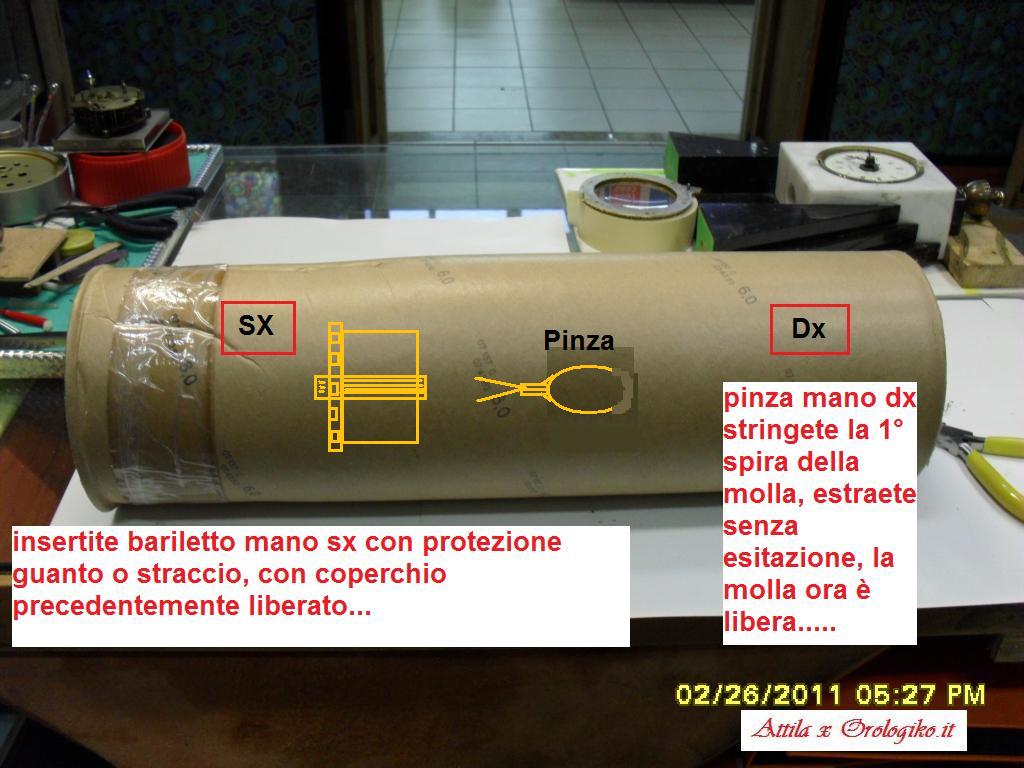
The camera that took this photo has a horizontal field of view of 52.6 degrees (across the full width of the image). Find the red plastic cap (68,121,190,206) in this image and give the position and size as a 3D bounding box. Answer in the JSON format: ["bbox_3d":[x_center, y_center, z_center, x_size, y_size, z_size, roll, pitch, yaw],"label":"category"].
[{"bbox_3d":[-0.371,-0.214,1.009,0.110,0.049,0.110,0,32,-3],"label":"red plastic cap"}]

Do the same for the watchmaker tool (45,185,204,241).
[{"bbox_3d":[-0.363,-0.159,0.972,0.140,0.020,0.100,-7,33,-12],"label":"watchmaker tool"}]

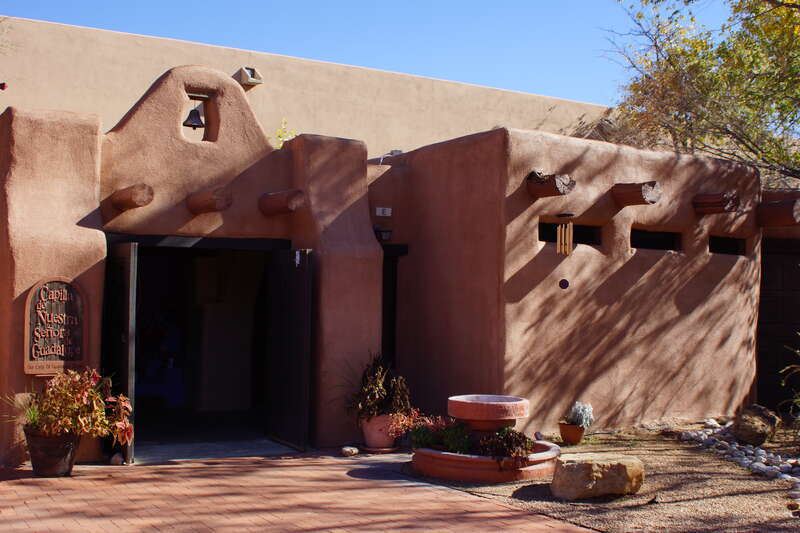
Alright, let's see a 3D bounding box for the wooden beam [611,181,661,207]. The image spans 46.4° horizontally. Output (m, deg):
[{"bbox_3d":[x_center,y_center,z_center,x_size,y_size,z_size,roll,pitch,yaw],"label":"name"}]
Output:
[{"bbox_3d":[2.826,-0.870,11.181,0.250,0.250,0.480,2,-2,-37],"label":"wooden beam"}]

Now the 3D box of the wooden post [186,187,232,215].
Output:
[{"bbox_3d":[-1.904,-0.647,9.295,0.225,0.225,0.750,2,-1,-29],"label":"wooden post"}]

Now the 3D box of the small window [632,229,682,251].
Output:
[{"bbox_3d":[3.303,-0.333,11.986,0.843,0.230,0.150,2,-4,-28],"label":"small window"}]

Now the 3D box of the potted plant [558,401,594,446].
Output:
[{"bbox_3d":[1.882,1.669,9.950,0.340,0.450,0.320,0,-4,0],"label":"potted plant"}]

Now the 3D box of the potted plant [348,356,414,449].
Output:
[{"bbox_3d":[-0.191,1.407,9.620,0.620,0.920,0.570,0,-4,0],"label":"potted plant"}]

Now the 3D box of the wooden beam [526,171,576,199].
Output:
[{"bbox_3d":[1.706,-0.917,10.698,0.230,0.230,0.600,2,-4,-28],"label":"wooden beam"}]

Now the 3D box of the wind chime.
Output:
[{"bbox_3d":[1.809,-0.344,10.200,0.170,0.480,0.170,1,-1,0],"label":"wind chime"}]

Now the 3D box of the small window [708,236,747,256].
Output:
[{"bbox_3d":[4.423,-0.269,12.579,0.670,0.214,0.150,2,-4,-28],"label":"small window"}]

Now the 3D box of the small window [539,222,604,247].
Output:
[{"bbox_3d":[2.081,-0.392,11.339,0.940,0.221,0.150,2,-4,-28],"label":"small window"}]

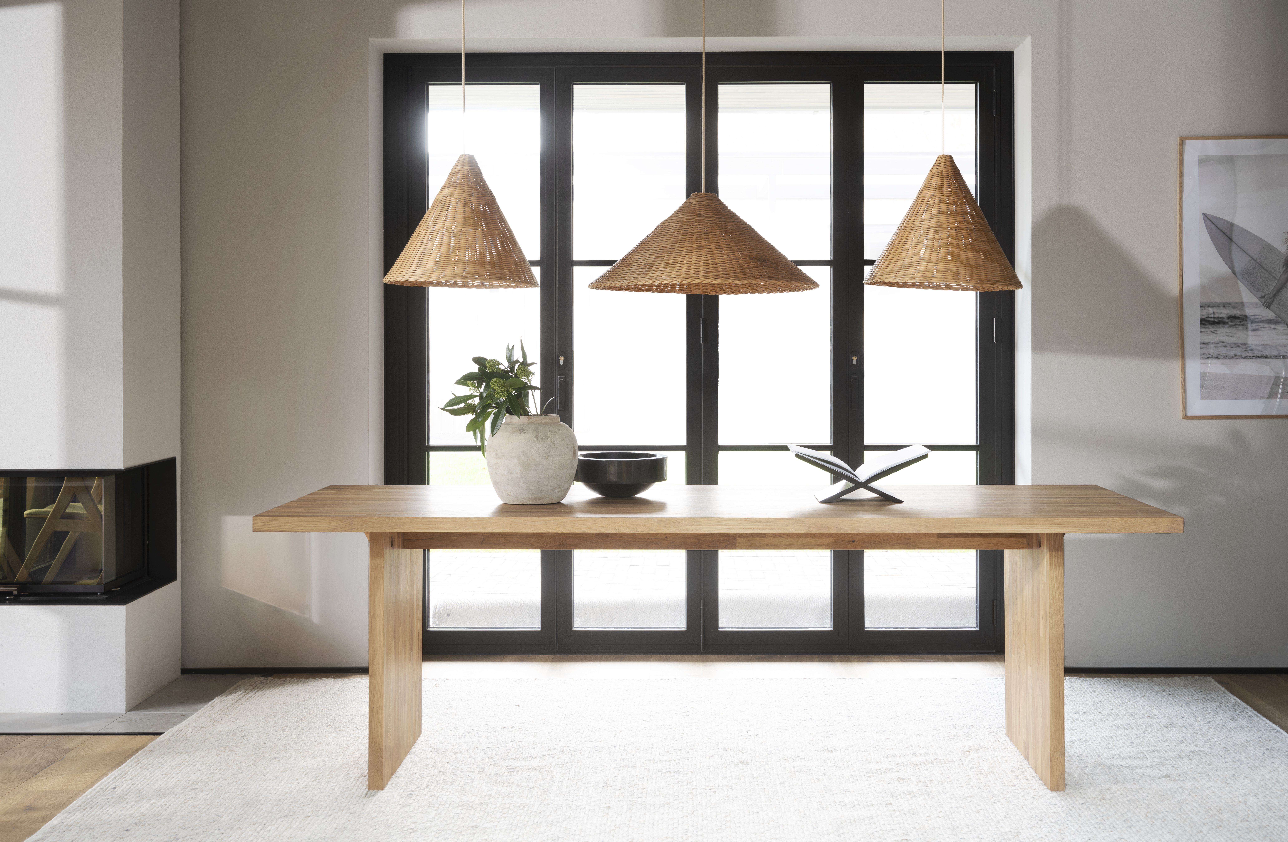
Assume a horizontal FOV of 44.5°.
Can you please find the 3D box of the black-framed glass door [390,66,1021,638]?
[{"bbox_3d":[0.208,-0.251,6.091,2.400,2.310,0.080,0,3,2],"label":"black-framed glass door"}]

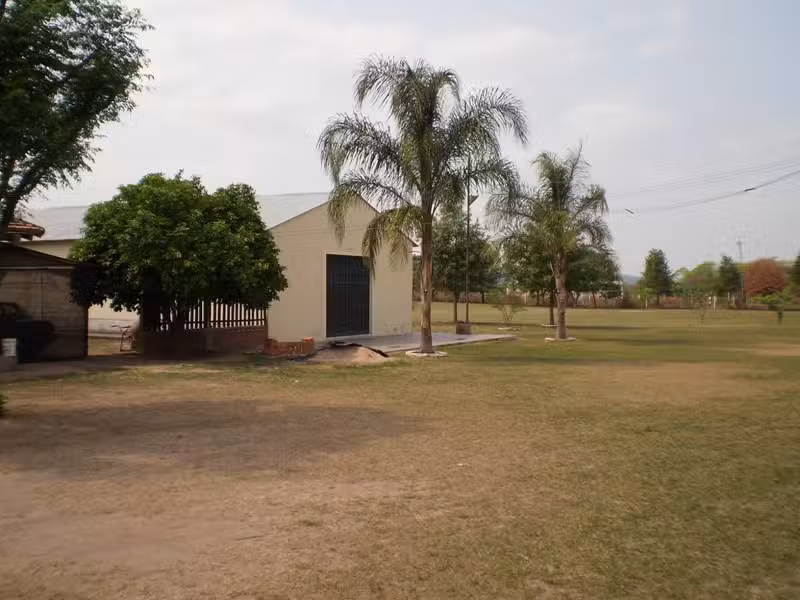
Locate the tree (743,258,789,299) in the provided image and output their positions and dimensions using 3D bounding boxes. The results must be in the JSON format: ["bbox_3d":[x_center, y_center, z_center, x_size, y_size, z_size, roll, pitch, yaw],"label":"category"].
[{"bbox_3d":[38.659,-1.696,87.992,4.900,4.700,4.700,0,1,0],"label":"tree"}]

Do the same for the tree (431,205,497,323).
[{"bbox_3d":[3.434,-2.013,44.985,3.700,6.400,3.600,0,1,0],"label":"tree"}]

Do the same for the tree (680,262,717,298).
[{"bbox_3d":[35.877,-2.163,100.000,4.400,4.800,4.300,0,0,0],"label":"tree"}]

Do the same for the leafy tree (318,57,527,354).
[{"bbox_3d":[0.606,-2.570,22.377,5.600,7.950,5.400,0,1,0],"label":"leafy tree"}]

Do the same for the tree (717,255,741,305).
[{"bbox_3d":[33.166,-1.788,83.991,2.600,5.200,2.600,0,1,0],"label":"tree"}]

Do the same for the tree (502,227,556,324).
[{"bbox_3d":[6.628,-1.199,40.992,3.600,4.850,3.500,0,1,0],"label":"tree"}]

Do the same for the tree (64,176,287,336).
[{"bbox_3d":[-5.644,-0.834,21.194,5.600,4.500,5.000,0,1,0],"label":"tree"}]

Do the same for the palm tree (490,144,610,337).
[{"bbox_3d":[5.318,-2.038,29.383,4.300,6.750,4.200,0,1,0],"label":"palm tree"}]

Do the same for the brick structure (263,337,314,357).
[{"bbox_3d":[-2.975,1.167,22.213,1.380,0.480,0.600,0,1,-24],"label":"brick structure"}]

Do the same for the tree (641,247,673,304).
[{"bbox_3d":[25.897,-2.088,83.988,3.250,5.800,3.200,0,1,0],"label":"tree"}]

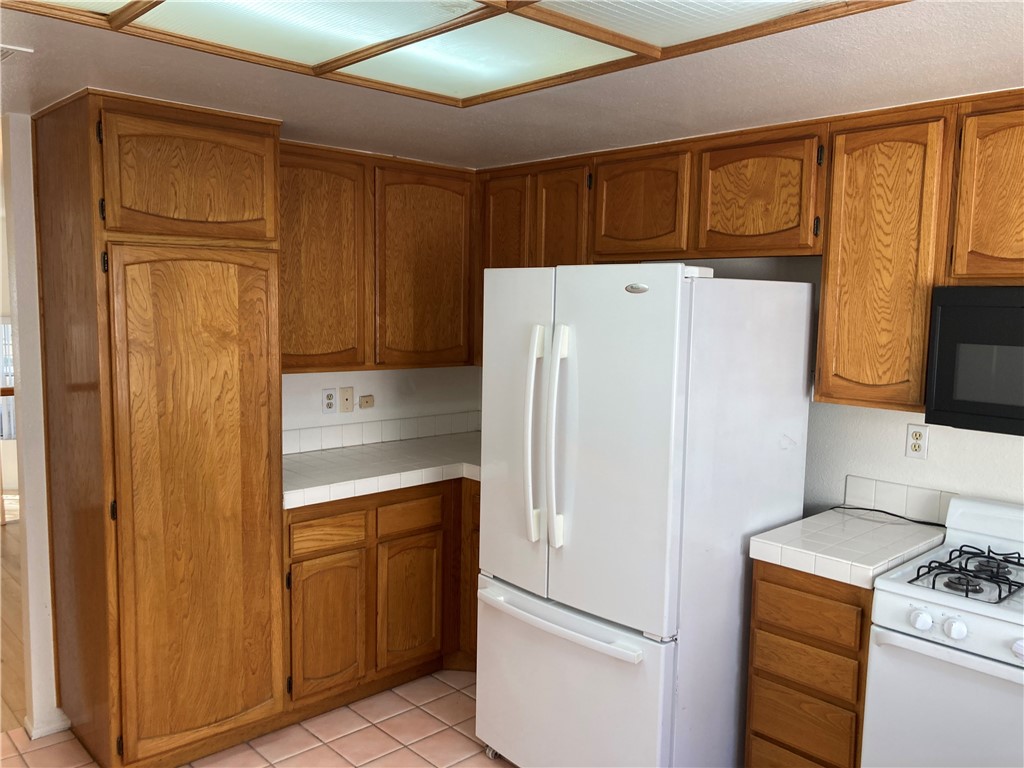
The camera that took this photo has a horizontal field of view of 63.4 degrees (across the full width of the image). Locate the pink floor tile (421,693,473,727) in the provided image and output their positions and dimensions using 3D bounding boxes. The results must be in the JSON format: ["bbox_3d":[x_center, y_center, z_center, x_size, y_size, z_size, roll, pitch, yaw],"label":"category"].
[{"bbox_3d":[-0.235,1.305,3.331,0.202,0.014,0.202,-4,8,-43],"label":"pink floor tile"}]

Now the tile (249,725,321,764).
[{"bbox_3d":[-0.832,1.322,3.052,0.202,0.014,0.190,-4,8,-43],"label":"tile"}]

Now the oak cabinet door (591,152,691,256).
[{"bbox_3d":[0.517,-0.707,3.288,0.024,0.363,0.453,-4,8,-43],"label":"oak cabinet door"}]

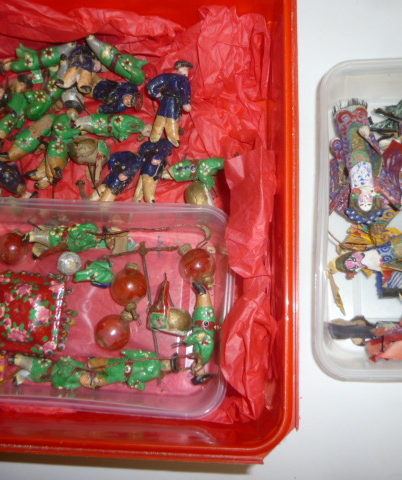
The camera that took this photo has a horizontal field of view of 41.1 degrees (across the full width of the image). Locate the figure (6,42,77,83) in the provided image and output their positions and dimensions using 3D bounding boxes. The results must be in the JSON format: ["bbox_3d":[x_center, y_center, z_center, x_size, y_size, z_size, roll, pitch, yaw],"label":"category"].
[{"bbox_3d":[-0.106,-0.121,0.355,0.050,0.018,0.020,-16,85,4],"label":"figure"}]

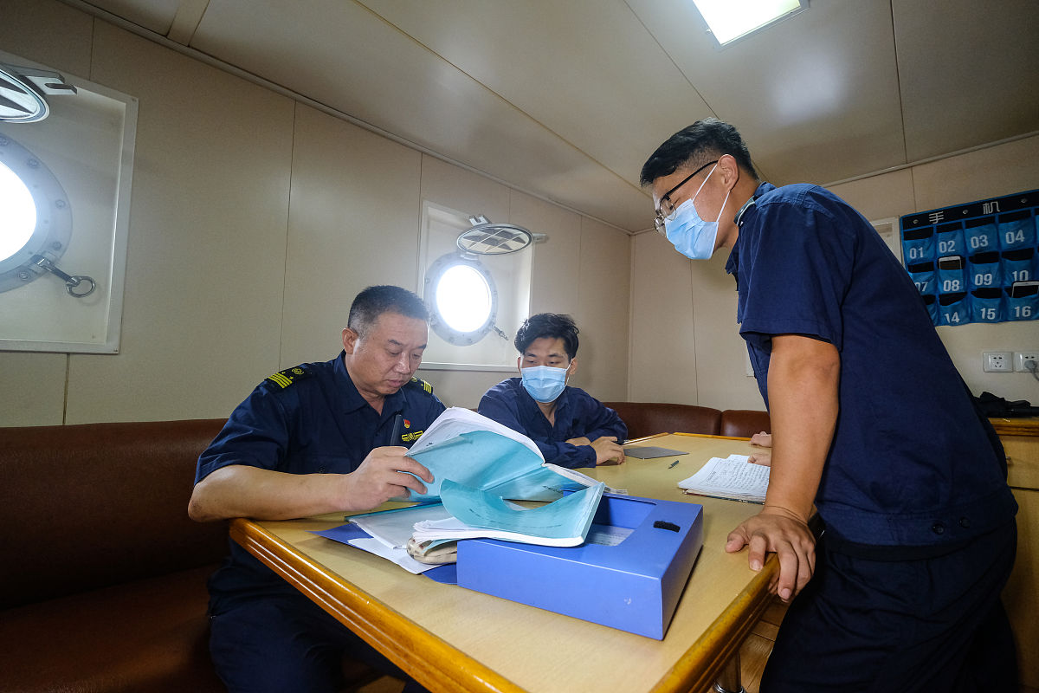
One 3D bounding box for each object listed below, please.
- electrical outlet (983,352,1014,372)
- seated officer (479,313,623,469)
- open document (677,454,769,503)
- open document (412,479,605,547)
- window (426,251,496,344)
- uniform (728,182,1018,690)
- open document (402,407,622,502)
[{"bbox_3d":[2.102,0.071,1.901,0.086,0.086,0.012,-5,-6,43],"label":"electrical outlet"},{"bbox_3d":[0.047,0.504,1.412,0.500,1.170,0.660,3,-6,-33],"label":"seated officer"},{"bbox_3d":[0.536,0.297,0.971,0.230,0.030,0.360,-5,-6,43],"label":"open document"},{"bbox_3d":[0.006,0.199,0.648,0.215,0.075,0.285,-2,-5,16],"label":"open document"},{"bbox_3d":[-0.269,-0.223,2.008,0.060,0.435,0.435,-5,-6,43],"label":"window"},{"bbox_3d":[0.622,0.349,0.764,0.410,1.180,0.480,-5,-6,43],"label":"uniform"},{"bbox_3d":[-0.006,0.207,0.833,0.395,0.180,0.275,-3,-5,27],"label":"open document"}]

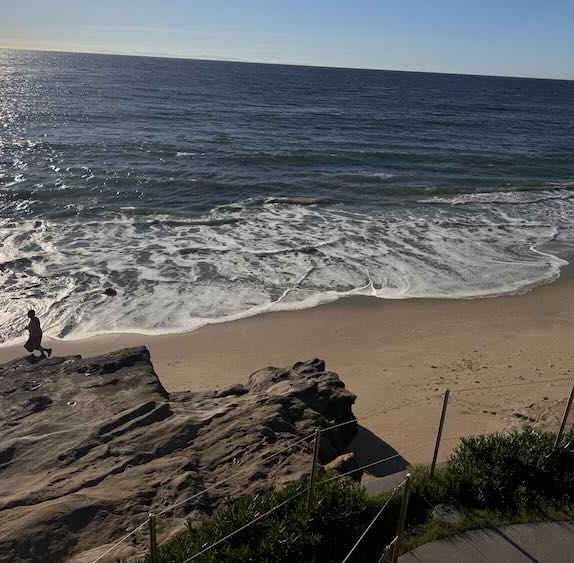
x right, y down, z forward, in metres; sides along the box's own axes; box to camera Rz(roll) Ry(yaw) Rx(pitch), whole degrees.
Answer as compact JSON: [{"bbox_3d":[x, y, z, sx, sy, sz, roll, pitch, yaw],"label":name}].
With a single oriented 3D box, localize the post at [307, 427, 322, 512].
[{"bbox_3d":[0.255,1.948,5.221,0.045,1.150,0.045,-13,27,-33],"label":"post"}]

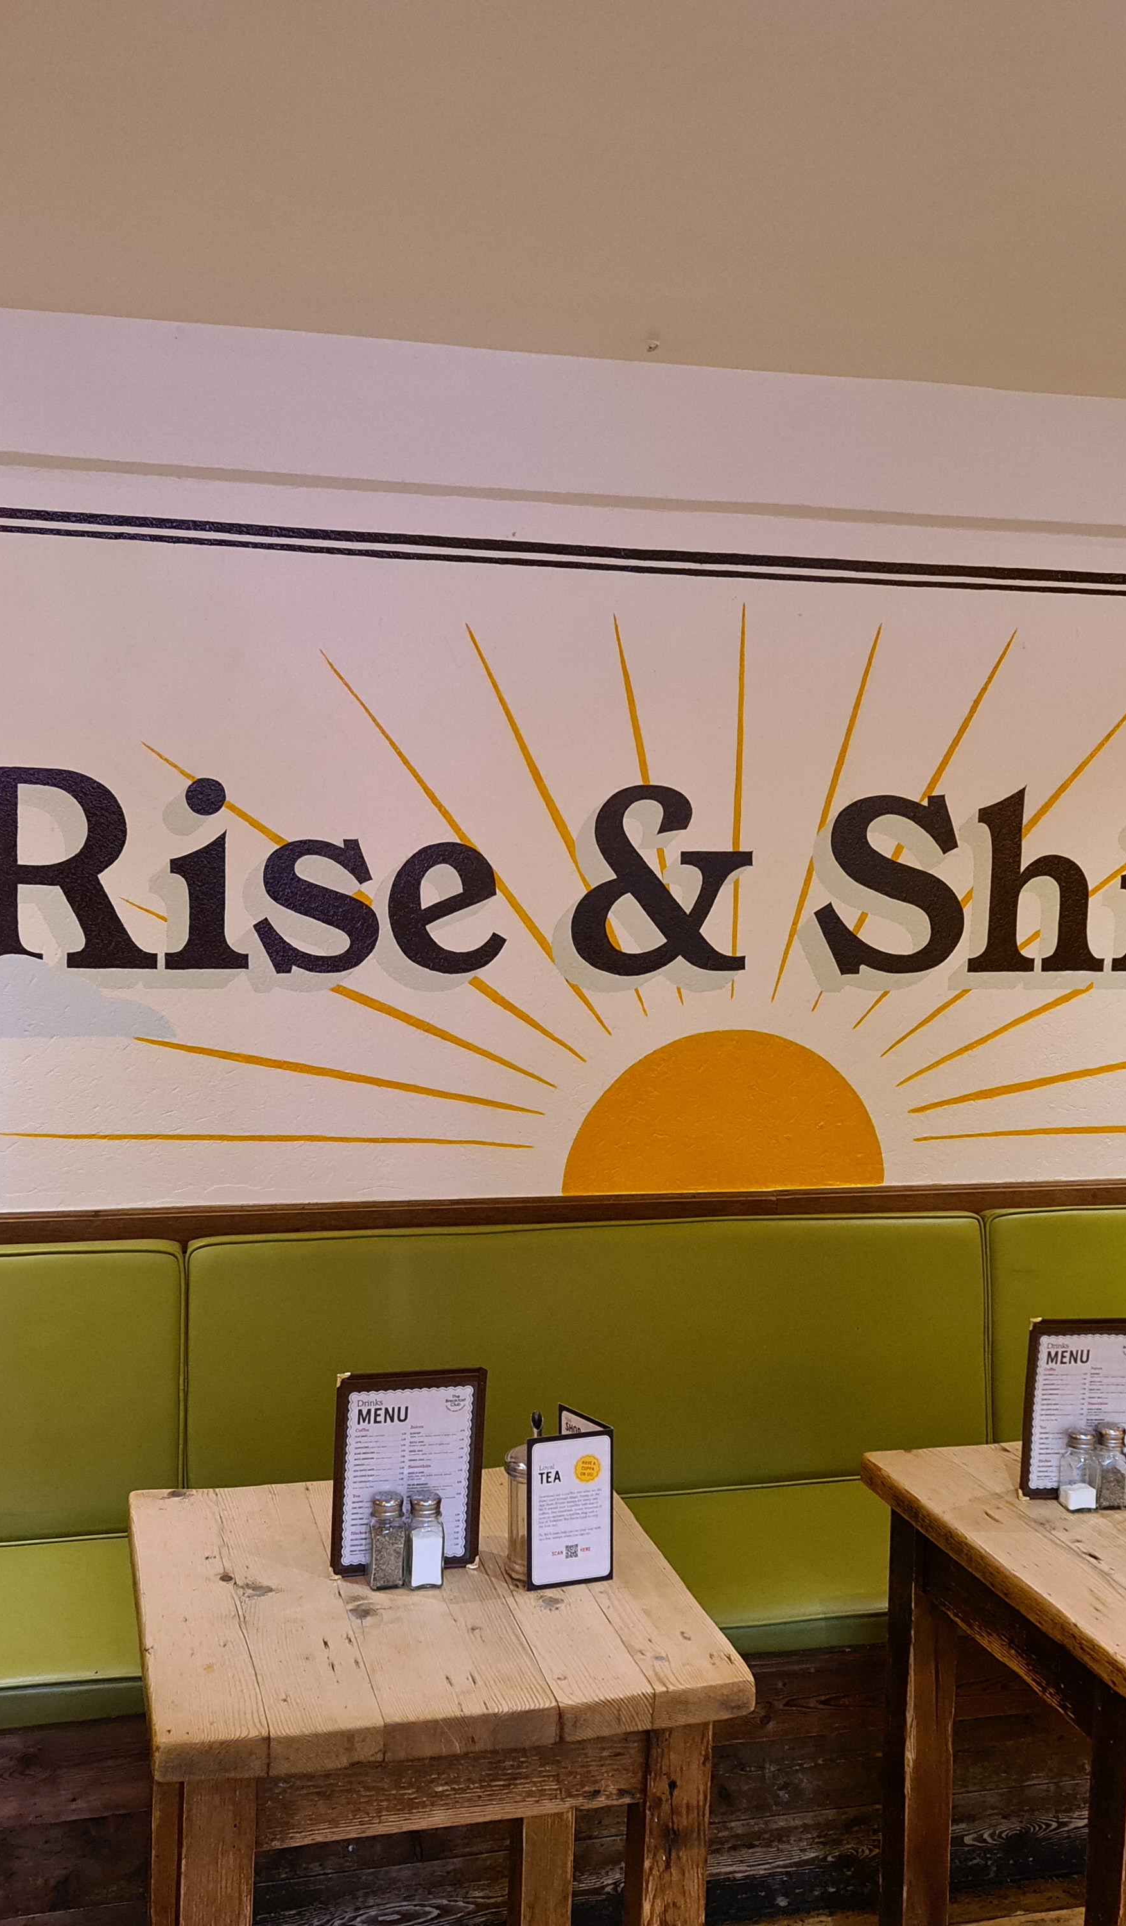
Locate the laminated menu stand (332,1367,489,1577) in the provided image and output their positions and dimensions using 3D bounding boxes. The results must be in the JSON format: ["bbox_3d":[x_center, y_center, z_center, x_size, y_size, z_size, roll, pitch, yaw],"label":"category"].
[{"bbox_3d":[-0.178,0.578,2.121,0.169,0.234,0.025,0,6,-11],"label":"laminated menu stand"}]

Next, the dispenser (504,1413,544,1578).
[{"bbox_3d":[-0.027,0.610,2.119,0.066,0.178,0.066,0,6,-15],"label":"dispenser"}]

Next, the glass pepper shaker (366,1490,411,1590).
[{"bbox_3d":[-0.196,0.646,2.087,0.038,0.104,0.038,0,6,-9],"label":"glass pepper shaker"}]

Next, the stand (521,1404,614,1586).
[{"bbox_3d":[-0.009,0.611,2.131,0.103,0.174,0.095,-1,6,-23],"label":"stand"}]

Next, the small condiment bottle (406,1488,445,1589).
[{"bbox_3d":[-0.152,0.647,2.092,0.038,0.104,0.038,0,6,-9],"label":"small condiment bottle"}]

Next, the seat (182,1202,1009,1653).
[{"bbox_3d":[0.131,0.710,2.865,1.381,0.496,0.567,0,6,-14],"label":"seat"}]

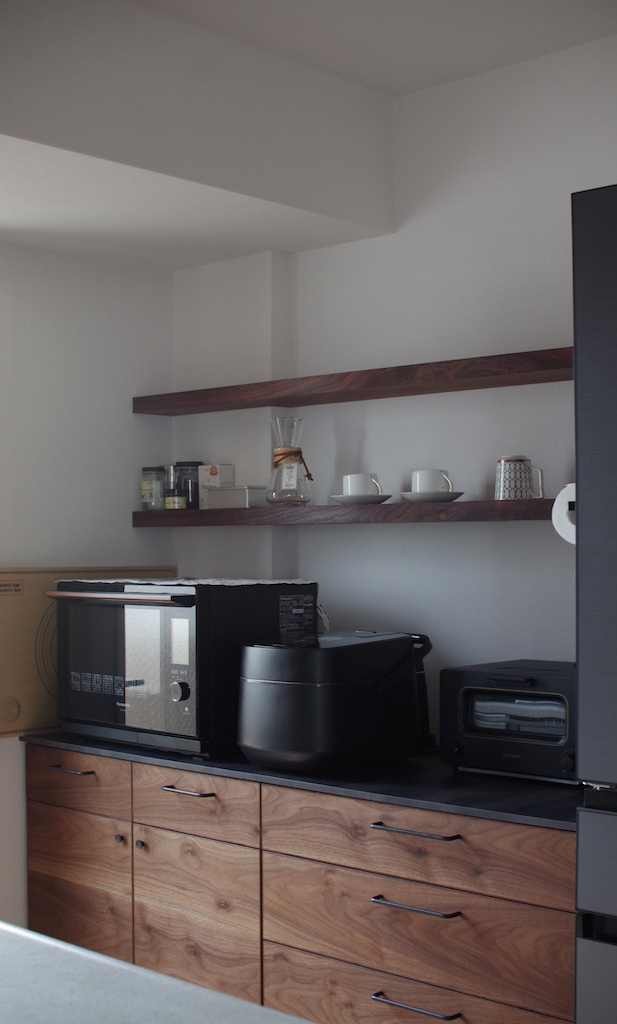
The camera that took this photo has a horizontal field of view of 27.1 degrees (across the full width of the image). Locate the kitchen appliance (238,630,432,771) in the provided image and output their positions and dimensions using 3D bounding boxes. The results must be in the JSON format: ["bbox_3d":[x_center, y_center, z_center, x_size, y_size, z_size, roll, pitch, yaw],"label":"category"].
[{"bbox_3d":[0.046,0.421,2.905,0.283,0.265,0.385,-1,-1,41],"label":"kitchen appliance"}]

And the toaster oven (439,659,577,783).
[{"bbox_3d":[0.511,0.434,2.667,0.354,0.212,0.327,-2,-1,41],"label":"toaster oven"}]

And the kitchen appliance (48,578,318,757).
[{"bbox_3d":[-0.315,0.368,3.174,0.498,0.388,0.461,-2,-1,41],"label":"kitchen appliance"}]

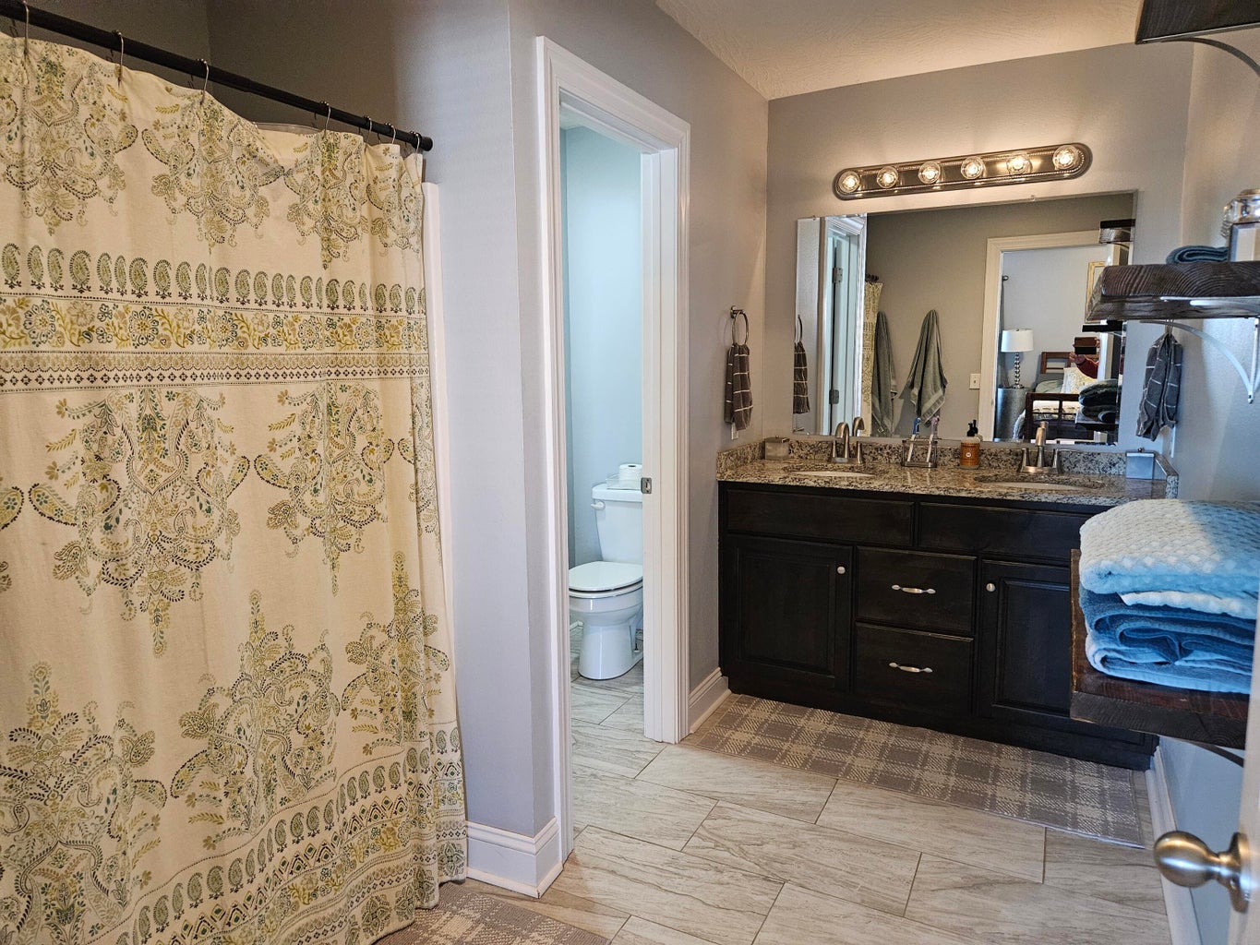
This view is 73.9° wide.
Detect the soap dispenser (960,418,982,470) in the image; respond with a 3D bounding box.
[{"bbox_3d":[1.353,-0.103,3.318,0.074,0.187,0.074,4,9,27],"label":"soap dispenser"}]

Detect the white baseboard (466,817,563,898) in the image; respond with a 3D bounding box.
[{"bbox_3d":[-0.314,1.014,2.258,0.245,0.128,0.141,4,9,27],"label":"white baseboard"}]

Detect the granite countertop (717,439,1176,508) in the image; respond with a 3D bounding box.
[{"bbox_3d":[1.155,-0.013,3.194,1.528,0.118,0.564,4,9,27],"label":"granite countertop"}]

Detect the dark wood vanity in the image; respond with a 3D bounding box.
[{"bbox_3d":[1.167,0.477,3.283,1.528,0.878,0.525,4,9,27],"label":"dark wood vanity"}]

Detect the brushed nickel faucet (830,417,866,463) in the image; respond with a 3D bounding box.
[{"bbox_3d":[0.897,-0.123,3.496,0.155,0.182,0.145,4,9,27],"label":"brushed nickel faucet"}]

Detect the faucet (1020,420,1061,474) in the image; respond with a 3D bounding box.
[{"bbox_3d":[1.556,-0.088,3.167,0.156,0.199,0.140,4,9,27],"label":"faucet"}]

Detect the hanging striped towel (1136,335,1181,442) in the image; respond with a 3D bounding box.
[{"bbox_3d":[1.723,-0.277,2.720,0.105,0.345,0.180,4,9,27],"label":"hanging striped towel"}]

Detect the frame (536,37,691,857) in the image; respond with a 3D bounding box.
[{"bbox_3d":[-0.062,-0.043,2.559,0.150,2.129,0.884,4,9,27],"label":"frame"}]

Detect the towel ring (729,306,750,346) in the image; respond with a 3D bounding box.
[{"bbox_3d":[0.438,-0.567,3.308,0.060,0.185,0.165,4,9,27],"label":"towel ring"}]

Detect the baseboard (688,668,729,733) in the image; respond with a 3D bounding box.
[{"bbox_3d":[0.303,0.867,3.249,0.038,0.125,0.415,4,9,27],"label":"baseboard"}]

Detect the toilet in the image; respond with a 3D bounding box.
[{"bbox_3d":[-0.050,0.478,3.805,0.460,0.740,0.690,4,9,27],"label":"toilet"}]

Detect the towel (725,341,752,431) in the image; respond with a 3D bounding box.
[{"bbox_3d":[0.442,-0.337,3.308,0.075,0.340,0.180,4,9,27],"label":"towel"}]

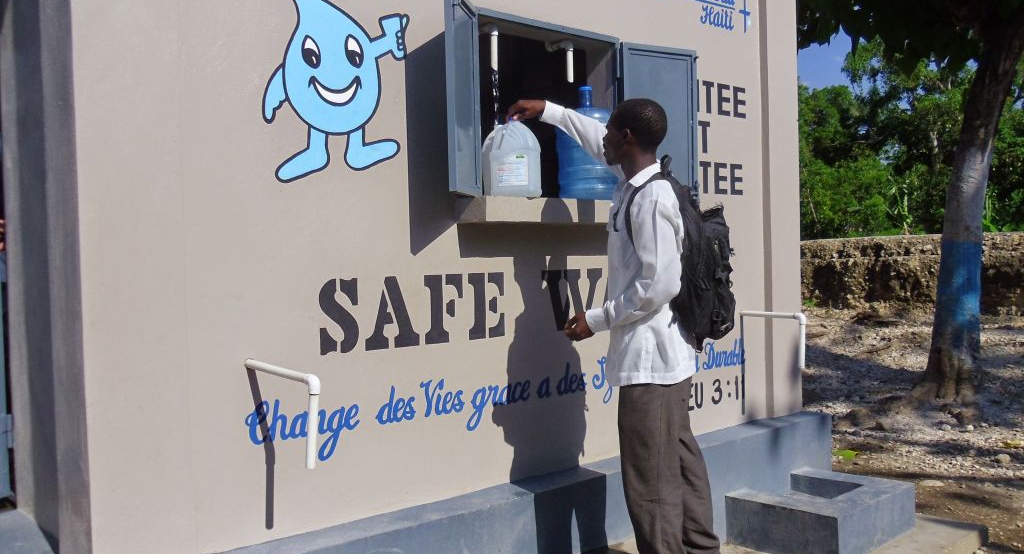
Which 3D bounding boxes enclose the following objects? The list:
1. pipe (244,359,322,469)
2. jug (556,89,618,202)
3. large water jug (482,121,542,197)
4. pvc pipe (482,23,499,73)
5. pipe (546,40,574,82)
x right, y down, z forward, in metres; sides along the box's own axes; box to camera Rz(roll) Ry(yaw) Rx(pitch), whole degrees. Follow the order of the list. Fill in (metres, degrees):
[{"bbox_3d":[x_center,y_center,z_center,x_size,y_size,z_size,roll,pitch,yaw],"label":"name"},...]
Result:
[{"bbox_3d":[-0.689,0.407,2.752,0.343,0.302,0.036,-1,1,41],"label":"pipe"},{"bbox_3d":[0.322,-0.557,3.878,0.272,0.495,0.272,-2,1,0],"label":"jug"},{"bbox_3d":[0.002,-0.454,3.597,0.205,0.320,0.200,-2,1,-12],"label":"large water jug"},{"bbox_3d":[-0.092,-0.904,3.648,0.036,0.187,0.115,-2,1,-42],"label":"pvc pipe"},{"bbox_3d":[0.204,-0.918,3.951,0.036,0.185,0.165,-2,1,-42],"label":"pipe"}]

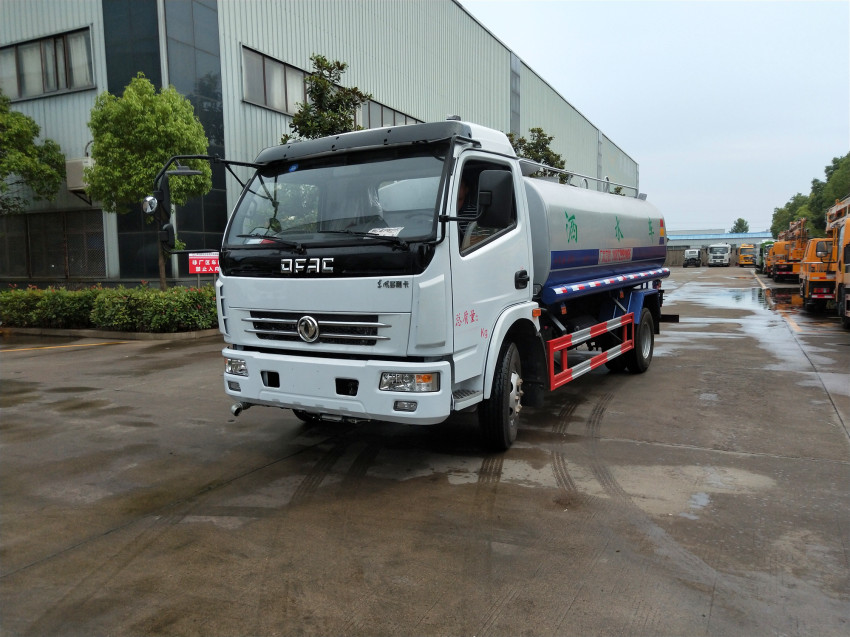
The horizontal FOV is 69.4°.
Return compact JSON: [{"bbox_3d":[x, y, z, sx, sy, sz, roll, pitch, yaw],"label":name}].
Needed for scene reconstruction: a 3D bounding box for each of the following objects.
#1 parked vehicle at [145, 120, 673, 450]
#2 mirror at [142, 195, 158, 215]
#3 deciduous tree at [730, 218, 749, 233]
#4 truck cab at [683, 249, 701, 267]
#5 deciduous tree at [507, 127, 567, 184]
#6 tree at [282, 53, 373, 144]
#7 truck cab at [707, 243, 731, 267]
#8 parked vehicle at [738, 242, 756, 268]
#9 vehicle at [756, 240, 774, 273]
[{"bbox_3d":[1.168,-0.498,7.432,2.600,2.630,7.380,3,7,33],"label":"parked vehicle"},{"bbox_3d":[-2.297,-0.958,5.136,0.135,0.155,0.080,0,6,9],"label":"mirror"},{"bbox_3d":[62.303,-15.719,121.575,4.800,8.300,4.800,2,7,26],"label":"deciduous tree"},{"bbox_3d":[30.133,-6.922,69.390,2.000,2.150,5.600,2,6,20],"label":"truck cab"},{"bbox_3d":[6.010,-5.977,33.080,3.600,8.200,3.600,2,7,26],"label":"deciduous tree"},{"bbox_3d":[-2.720,-3.571,16.946,2.800,6.900,2.800,2,7,26],"label":"tree"},{"bbox_3d":[35.201,-7.734,73.354,2.500,2.850,7.500,2,6,21],"label":"truck cab"},{"bbox_3d":[37.947,-7.562,71.657,2.450,2.800,2.800,2,6,24],"label":"parked vehicle"},{"bbox_3d":[29.390,-5.486,52.357,2.400,2.800,6.500,2,7,26],"label":"vehicle"}]

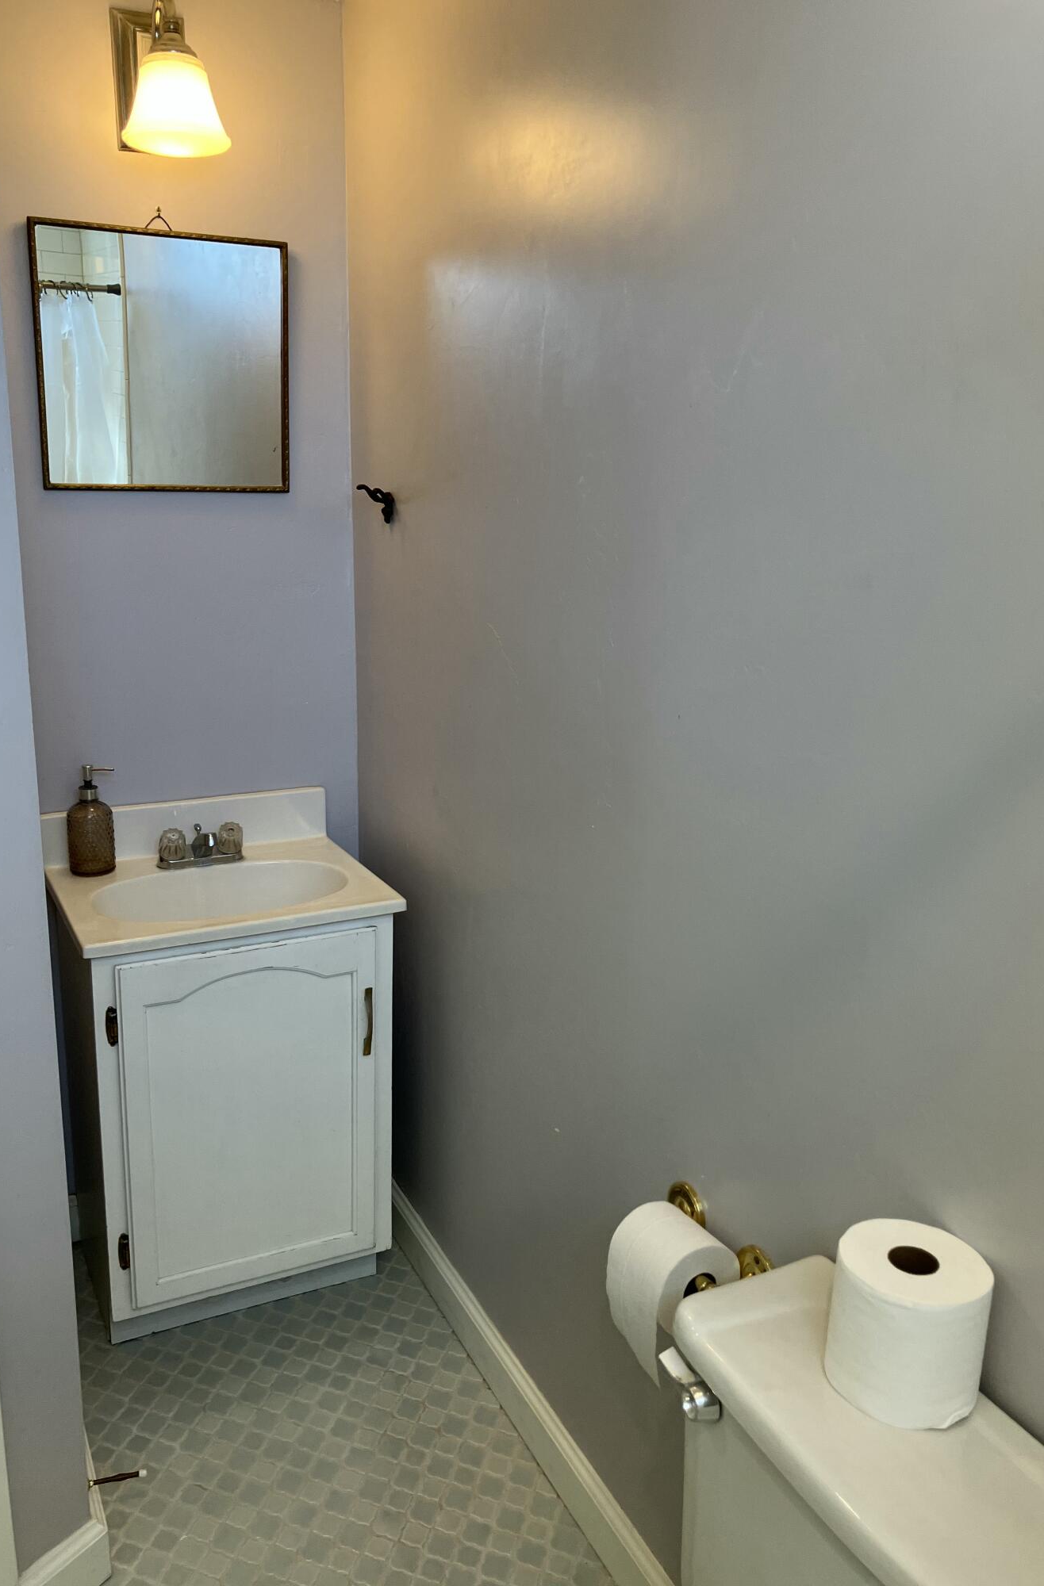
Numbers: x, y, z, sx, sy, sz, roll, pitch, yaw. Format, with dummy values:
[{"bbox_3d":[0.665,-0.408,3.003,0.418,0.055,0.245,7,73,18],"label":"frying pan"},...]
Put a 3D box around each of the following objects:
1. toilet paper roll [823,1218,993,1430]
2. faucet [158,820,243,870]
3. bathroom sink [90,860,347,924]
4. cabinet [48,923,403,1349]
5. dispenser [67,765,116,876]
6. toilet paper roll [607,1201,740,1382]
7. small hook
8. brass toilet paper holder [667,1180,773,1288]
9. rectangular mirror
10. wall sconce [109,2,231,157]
[{"bbox_3d":[0.309,0.420,1.025,0.119,0.105,0.119,1,14,0],"label":"toilet paper roll"},{"bbox_3d":[-0.554,0.093,2.234,0.152,0.068,0.125,-6,16,-27],"label":"faucet"},{"bbox_3d":[-0.501,0.221,2.141,0.420,0.130,0.295,-6,16,-27],"label":"bathroom sink"},{"bbox_3d":[-0.520,0.507,2.253,0.481,0.704,0.395,-6,16,-27],"label":"cabinet"},{"bbox_3d":[-0.732,0.043,2.175,0.078,0.188,0.076,-1,15,-9],"label":"dispenser"},{"bbox_3d":[0.162,0.514,1.374,0.107,0.122,0.099,-5,16,-25],"label":"toilet paper roll"},{"bbox_3d":[-0.244,-0.468,2.092,0.060,0.064,0.025,-5,16,-25],"label":"small hook"},{"bbox_3d":[0.182,0.502,1.381,0.082,0.068,0.200,-5,16,-25],"label":"brass toilet paper holder"},{"bbox_3d":[-0.578,-0.700,2.098,0.407,0.412,0.022,-6,19,-27],"label":"rectangular mirror"},{"bbox_3d":[-0.526,-1.086,1.911,0.160,0.233,0.235,-6,16,-27],"label":"wall sconce"}]

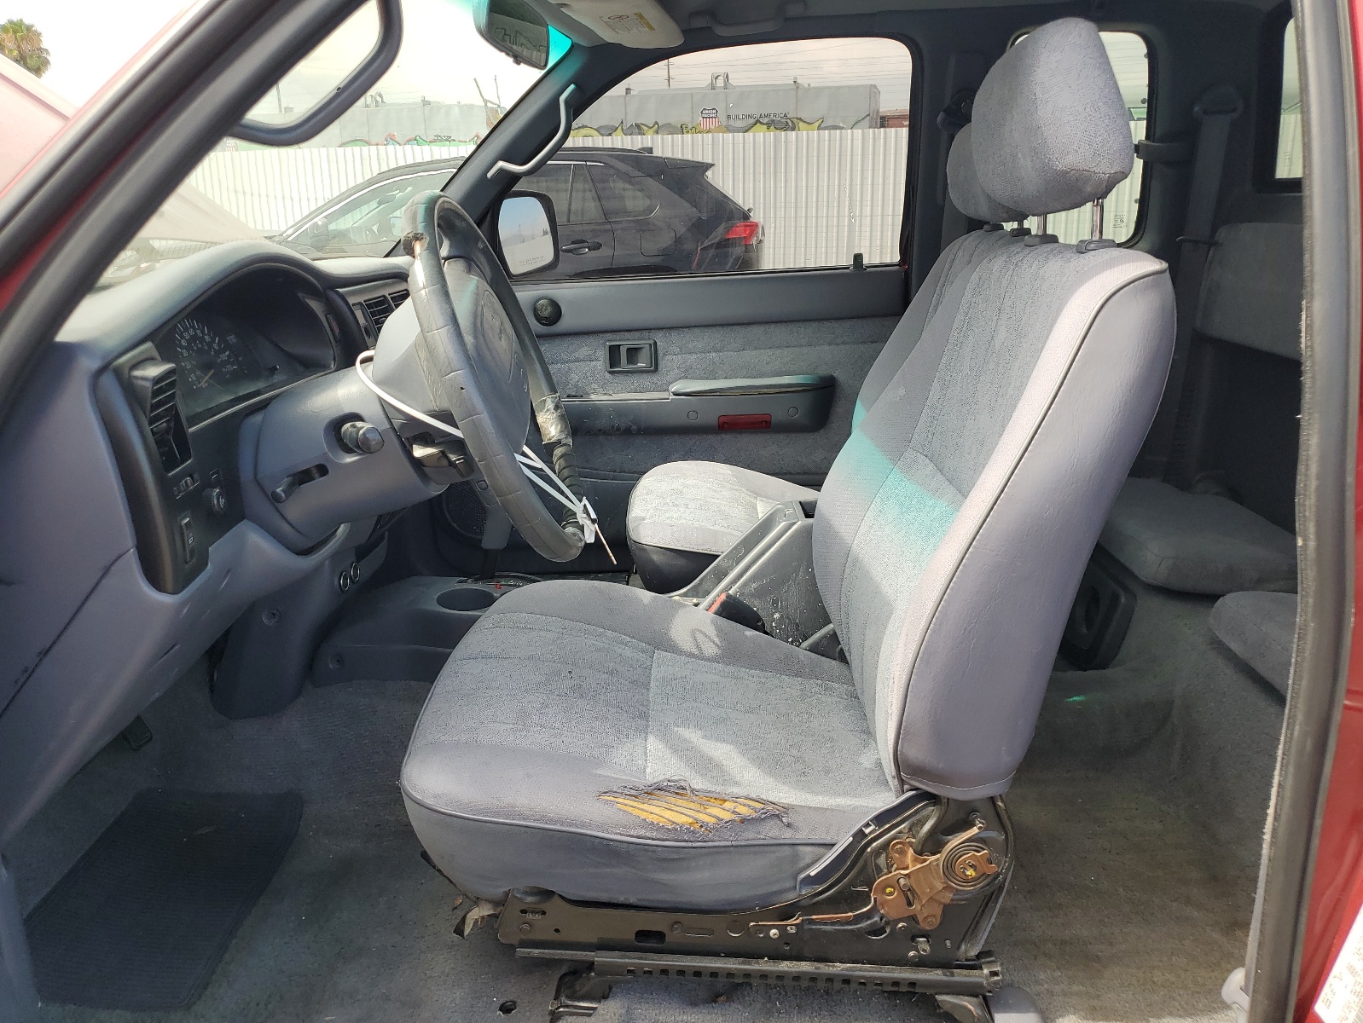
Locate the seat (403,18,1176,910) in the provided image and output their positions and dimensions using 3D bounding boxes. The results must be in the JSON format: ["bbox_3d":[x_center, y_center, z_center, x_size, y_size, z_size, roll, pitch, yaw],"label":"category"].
[{"bbox_3d":[0.073,-0.085,1.092,0.710,0.800,0.510,0,14,3],"label":"seat"}]

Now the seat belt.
[{"bbox_3d":[0.954,-0.421,1.971,0.185,0.762,0.093,0,14,3],"label":"seat belt"}]

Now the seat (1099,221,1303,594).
[{"bbox_3d":[0.897,-0.217,1.755,0.350,0.536,0.546,0,14,3],"label":"seat"}]

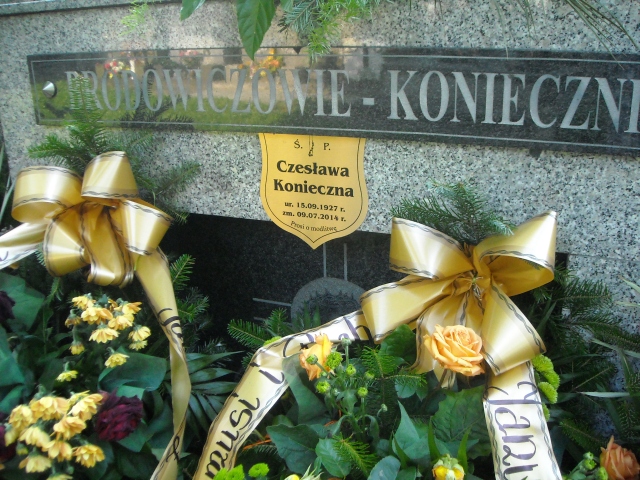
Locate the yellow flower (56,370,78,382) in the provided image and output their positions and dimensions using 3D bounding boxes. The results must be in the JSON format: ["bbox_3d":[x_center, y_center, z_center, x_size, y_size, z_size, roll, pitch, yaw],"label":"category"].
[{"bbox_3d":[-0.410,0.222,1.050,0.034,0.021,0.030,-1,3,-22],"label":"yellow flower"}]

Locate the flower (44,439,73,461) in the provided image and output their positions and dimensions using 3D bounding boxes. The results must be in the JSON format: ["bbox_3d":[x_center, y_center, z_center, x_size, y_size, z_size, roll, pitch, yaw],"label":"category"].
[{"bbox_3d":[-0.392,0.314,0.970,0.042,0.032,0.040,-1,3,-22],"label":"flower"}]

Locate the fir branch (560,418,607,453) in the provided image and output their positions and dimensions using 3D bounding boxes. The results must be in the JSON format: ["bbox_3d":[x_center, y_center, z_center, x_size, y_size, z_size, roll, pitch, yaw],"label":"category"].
[{"bbox_3d":[0.354,0.263,0.870,0.062,0.049,0.045,6,17,22],"label":"fir branch"}]

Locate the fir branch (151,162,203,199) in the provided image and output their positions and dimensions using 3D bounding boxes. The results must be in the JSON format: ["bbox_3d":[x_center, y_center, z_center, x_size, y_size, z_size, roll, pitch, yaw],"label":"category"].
[{"bbox_3d":[-0.275,-0.117,1.250,0.098,0.070,0.055,6,17,21],"label":"fir branch"}]

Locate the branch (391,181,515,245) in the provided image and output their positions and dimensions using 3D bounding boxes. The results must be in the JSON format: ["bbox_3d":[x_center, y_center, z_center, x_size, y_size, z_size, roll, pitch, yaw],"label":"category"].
[{"bbox_3d":[0.199,-0.037,0.970,0.185,0.105,0.090,6,17,22],"label":"branch"}]

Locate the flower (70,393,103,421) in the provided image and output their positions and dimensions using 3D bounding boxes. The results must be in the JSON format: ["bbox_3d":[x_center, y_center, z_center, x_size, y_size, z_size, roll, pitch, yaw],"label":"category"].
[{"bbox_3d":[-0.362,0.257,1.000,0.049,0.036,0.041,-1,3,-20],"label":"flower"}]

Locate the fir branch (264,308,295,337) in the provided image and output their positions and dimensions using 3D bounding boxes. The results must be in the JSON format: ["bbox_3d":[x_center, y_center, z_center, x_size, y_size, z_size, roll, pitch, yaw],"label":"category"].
[{"bbox_3d":[-0.063,0.129,1.000,0.046,0.047,0.035,6,17,22],"label":"fir branch"}]

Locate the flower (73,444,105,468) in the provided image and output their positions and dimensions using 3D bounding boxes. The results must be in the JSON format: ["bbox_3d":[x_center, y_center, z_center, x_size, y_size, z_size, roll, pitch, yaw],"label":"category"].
[{"bbox_3d":[-0.326,0.304,0.910,0.044,0.033,0.042,-6,17,-21],"label":"flower"}]

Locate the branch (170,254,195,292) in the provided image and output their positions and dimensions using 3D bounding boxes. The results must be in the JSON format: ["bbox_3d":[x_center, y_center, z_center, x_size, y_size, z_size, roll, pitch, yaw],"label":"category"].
[{"bbox_3d":[-0.242,0.059,1.130,0.046,0.067,0.040,6,17,22],"label":"branch"}]

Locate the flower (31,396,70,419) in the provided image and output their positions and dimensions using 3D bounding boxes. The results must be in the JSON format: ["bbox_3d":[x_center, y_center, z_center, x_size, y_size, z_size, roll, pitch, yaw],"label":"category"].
[{"bbox_3d":[-0.389,0.242,0.930,0.053,0.036,0.047,-7,17,-24],"label":"flower"}]

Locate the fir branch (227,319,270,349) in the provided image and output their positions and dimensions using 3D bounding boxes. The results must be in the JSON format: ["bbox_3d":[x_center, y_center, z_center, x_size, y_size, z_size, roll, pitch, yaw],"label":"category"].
[{"bbox_3d":[-0.109,0.143,0.990,0.068,0.047,0.040,6,17,22],"label":"fir branch"}]

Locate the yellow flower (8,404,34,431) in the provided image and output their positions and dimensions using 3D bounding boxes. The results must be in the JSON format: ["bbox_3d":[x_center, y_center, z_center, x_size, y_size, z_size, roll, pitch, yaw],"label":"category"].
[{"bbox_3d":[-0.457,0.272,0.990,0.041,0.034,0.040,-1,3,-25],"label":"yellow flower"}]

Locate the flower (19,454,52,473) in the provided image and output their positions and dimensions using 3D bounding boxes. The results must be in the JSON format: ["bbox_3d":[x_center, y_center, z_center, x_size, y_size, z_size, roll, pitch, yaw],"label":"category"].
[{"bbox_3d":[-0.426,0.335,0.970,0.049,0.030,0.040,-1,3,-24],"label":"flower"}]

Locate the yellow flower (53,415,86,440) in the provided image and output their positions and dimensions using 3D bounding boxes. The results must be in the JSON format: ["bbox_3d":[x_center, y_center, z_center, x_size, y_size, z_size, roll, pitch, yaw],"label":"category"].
[{"bbox_3d":[-0.356,0.267,0.920,0.047,0.036,0.043,-7,17,-23],"label":"yellow flower"}]

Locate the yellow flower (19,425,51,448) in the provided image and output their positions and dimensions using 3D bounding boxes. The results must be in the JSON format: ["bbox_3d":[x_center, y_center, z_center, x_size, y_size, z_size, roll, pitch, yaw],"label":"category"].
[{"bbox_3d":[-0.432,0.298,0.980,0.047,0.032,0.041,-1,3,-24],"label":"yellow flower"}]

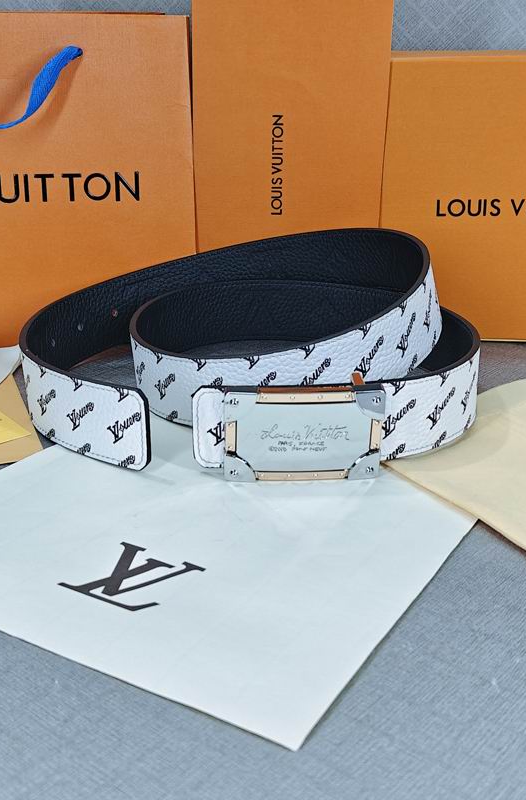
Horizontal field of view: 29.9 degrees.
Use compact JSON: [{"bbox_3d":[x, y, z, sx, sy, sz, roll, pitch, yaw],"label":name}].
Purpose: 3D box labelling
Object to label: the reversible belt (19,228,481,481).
[{"bbox_3d":[-0.007,-0.041,0.539,0.247,0.076,0.216,0,23,0],"label":"reversible belt"}]

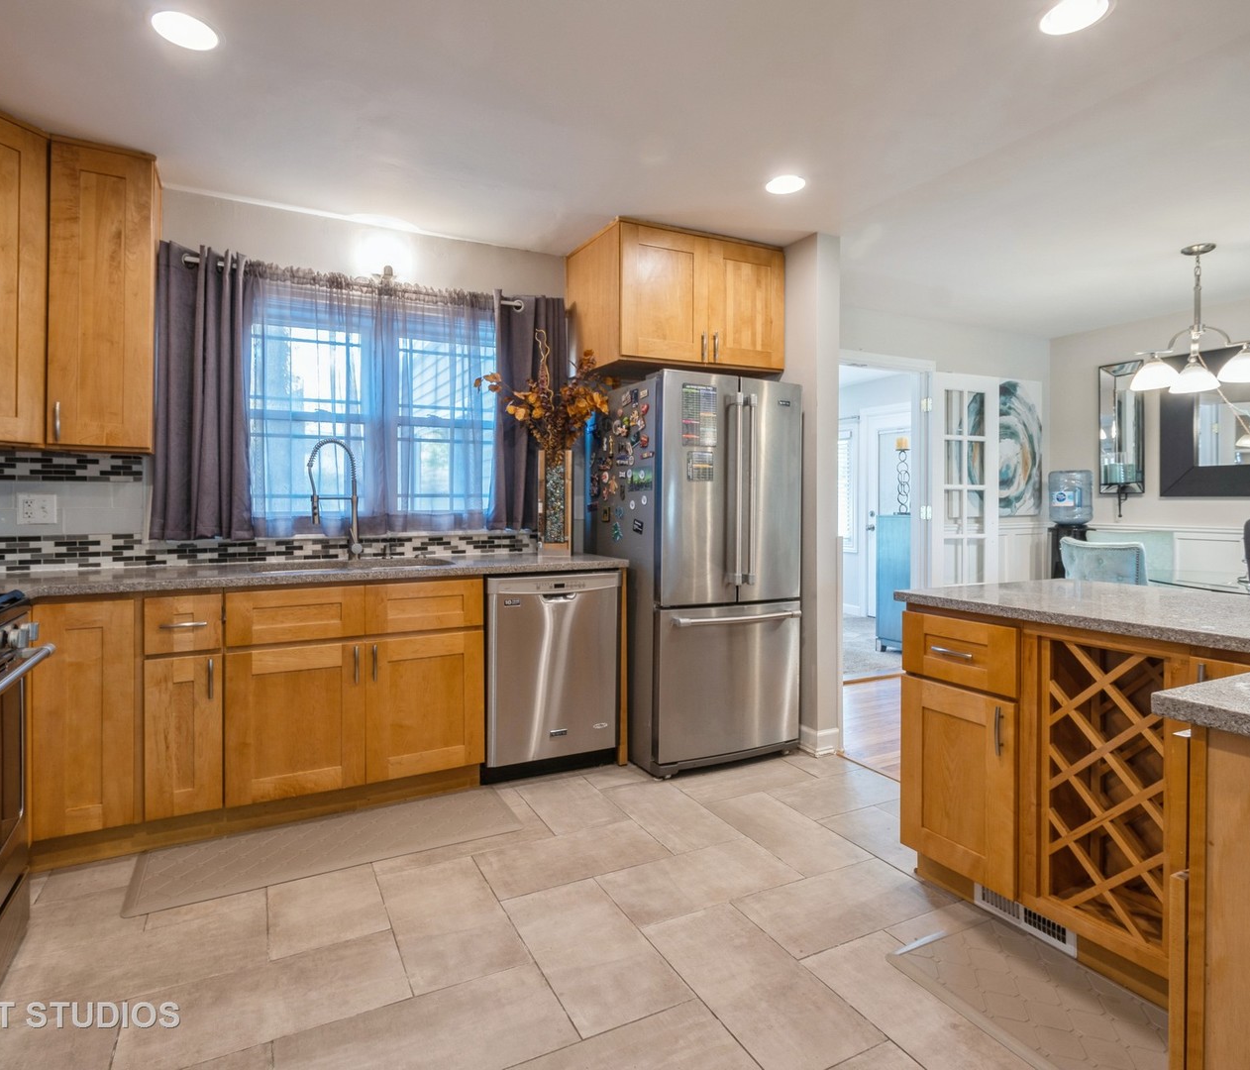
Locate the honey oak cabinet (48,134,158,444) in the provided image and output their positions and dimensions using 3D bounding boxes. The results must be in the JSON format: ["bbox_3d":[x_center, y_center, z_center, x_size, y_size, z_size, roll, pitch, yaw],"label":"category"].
[{"bbox_3d":[-1.962,-0.856,2.548,0.297,1.069,0.335,-1,1,-26],"label":"honey oak cabinet"}]

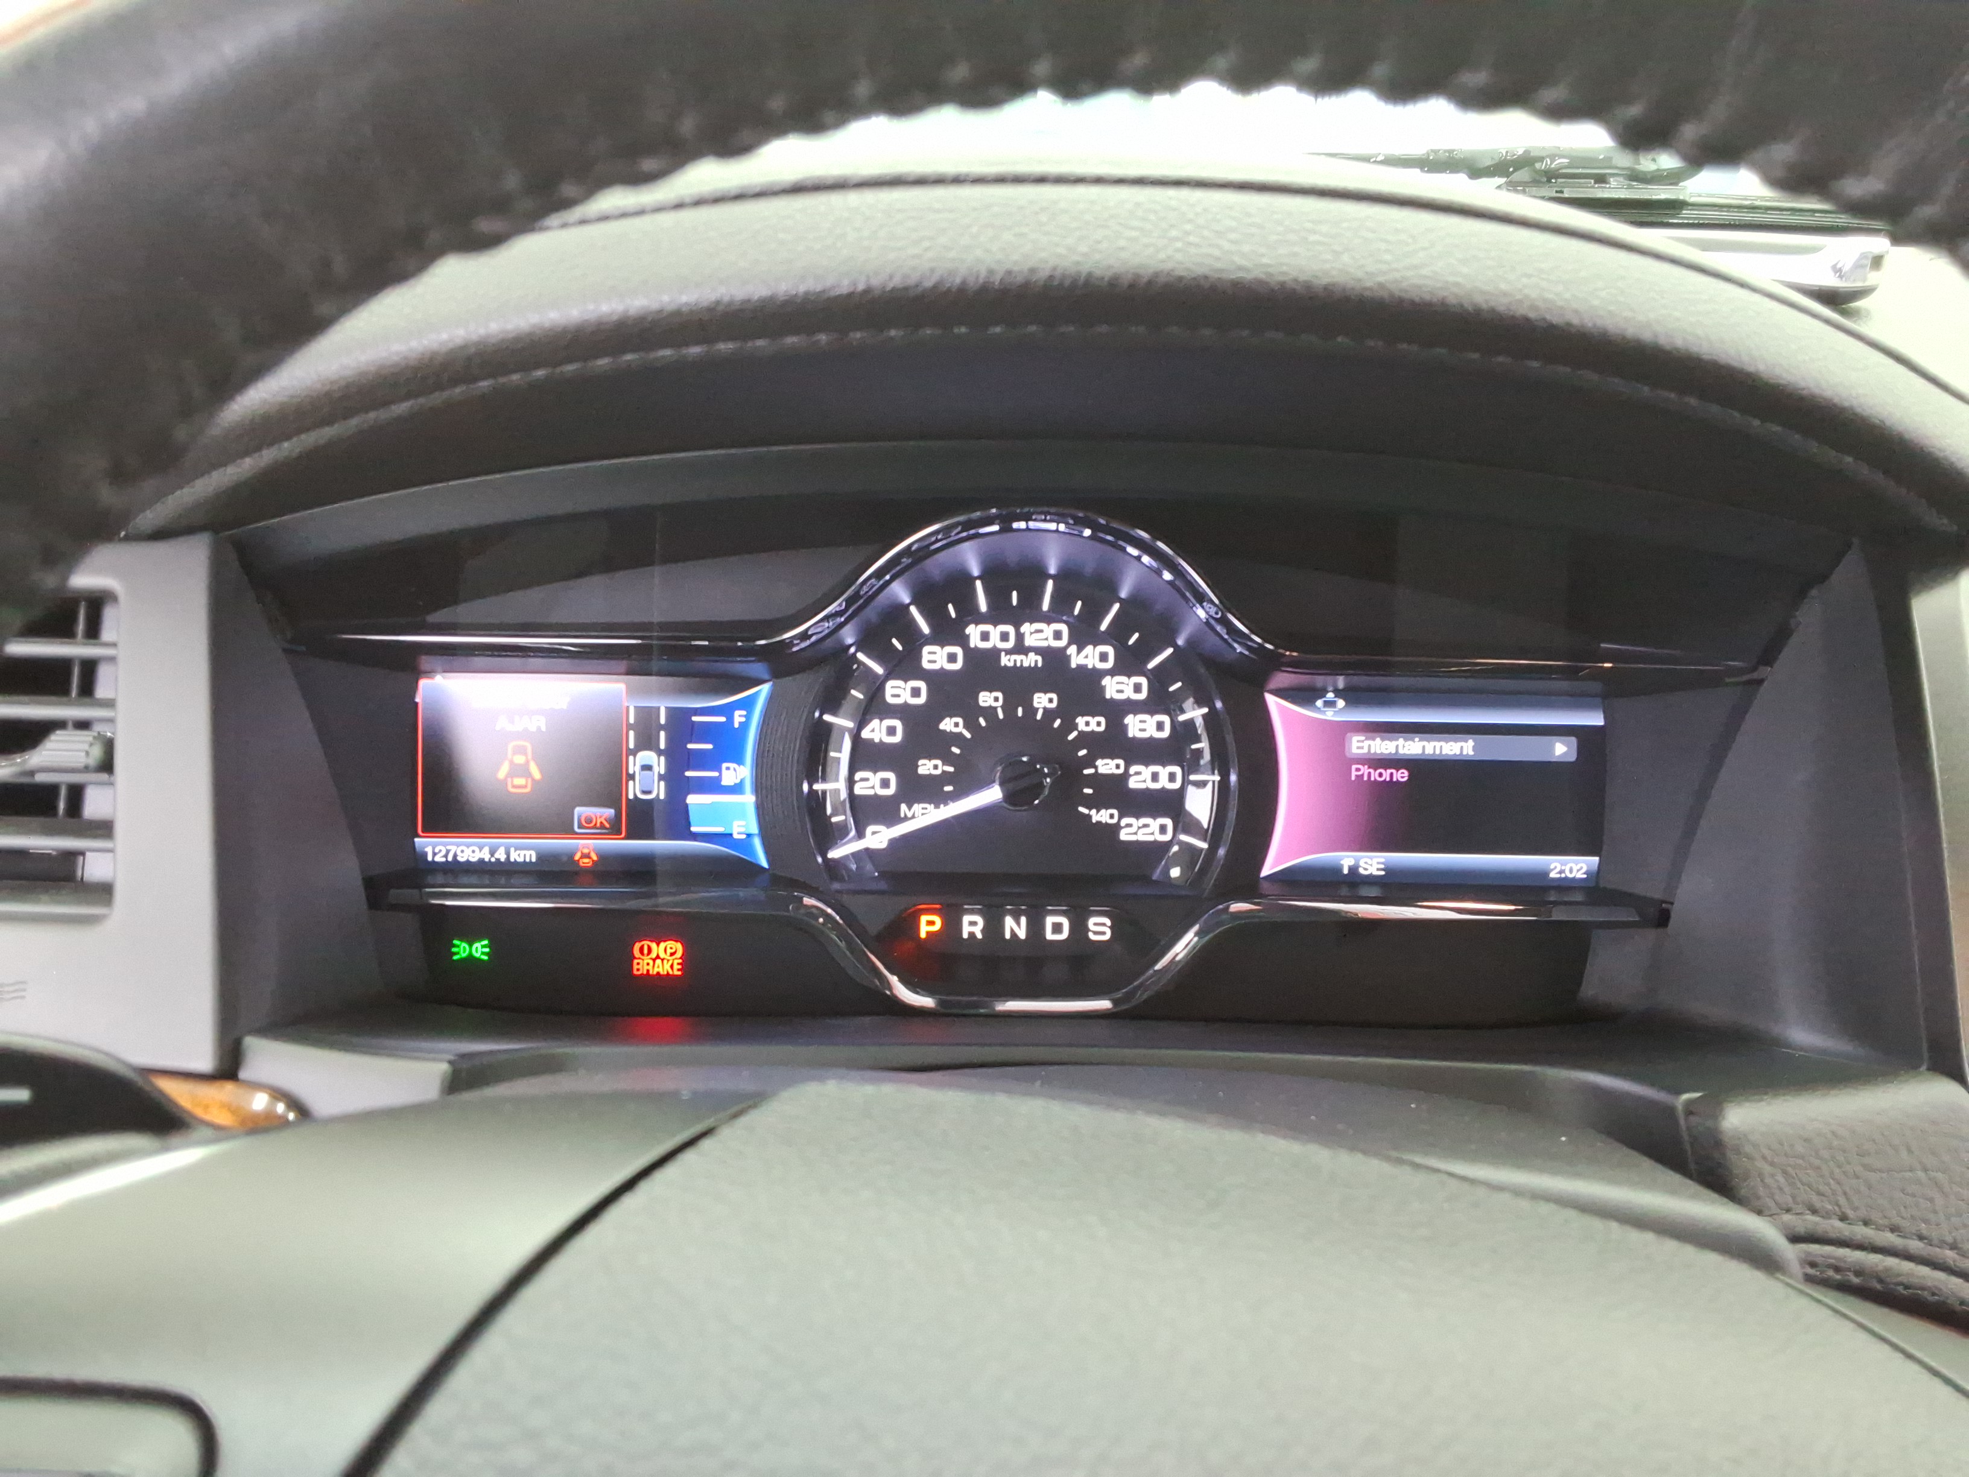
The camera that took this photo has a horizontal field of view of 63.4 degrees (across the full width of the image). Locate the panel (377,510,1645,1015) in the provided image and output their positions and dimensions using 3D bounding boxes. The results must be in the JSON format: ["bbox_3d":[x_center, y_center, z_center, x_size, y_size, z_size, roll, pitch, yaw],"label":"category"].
[{"bbox_3d":[0.007,0.006,0.410,0.320,0.128,0.050,1,3,0],"label":"panel"}]

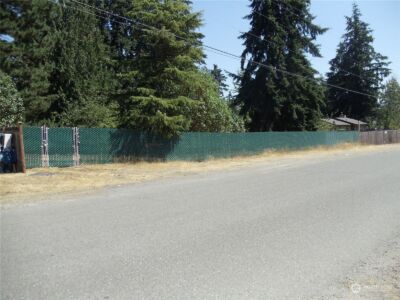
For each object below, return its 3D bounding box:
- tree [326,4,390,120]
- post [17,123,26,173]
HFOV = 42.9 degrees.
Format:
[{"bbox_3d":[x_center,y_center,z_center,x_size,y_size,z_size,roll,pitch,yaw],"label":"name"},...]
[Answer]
[{"bbox_3d":[27.349,-13.328,88.000,11.251,23.714,10.914,0,2,0],"label":"tree"},{"bbox_3d":[-7.061,-0.096,20.167,0.160,1.970,0.160,-3,2,31],"label":"post"}]

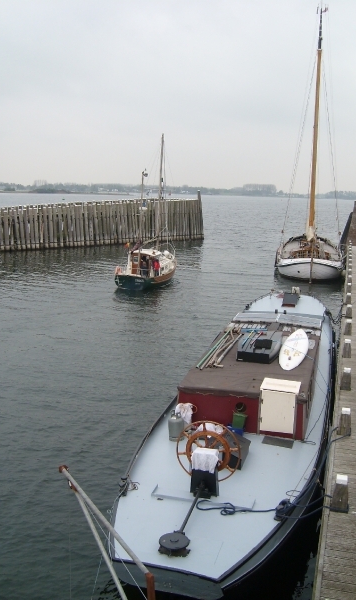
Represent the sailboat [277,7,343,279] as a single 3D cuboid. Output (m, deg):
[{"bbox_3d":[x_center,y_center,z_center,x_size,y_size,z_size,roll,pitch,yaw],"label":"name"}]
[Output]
[{"bbox_3d":[10.951,-12.534,47.899,5.100,20.400,14.200,3,11,12],"label":"sailboat"}]

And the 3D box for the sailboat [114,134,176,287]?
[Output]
[{"bbox_3d":[-1.552,-5.760,39.052,2.600,9.700,7.300,6,11,25],"label":"sailboat"}]

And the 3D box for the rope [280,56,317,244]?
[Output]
[{"bbox_3d":[9.881,-12.114,49.948,2.410,15.120,0.600,3,11,12],"label":"rope"}]

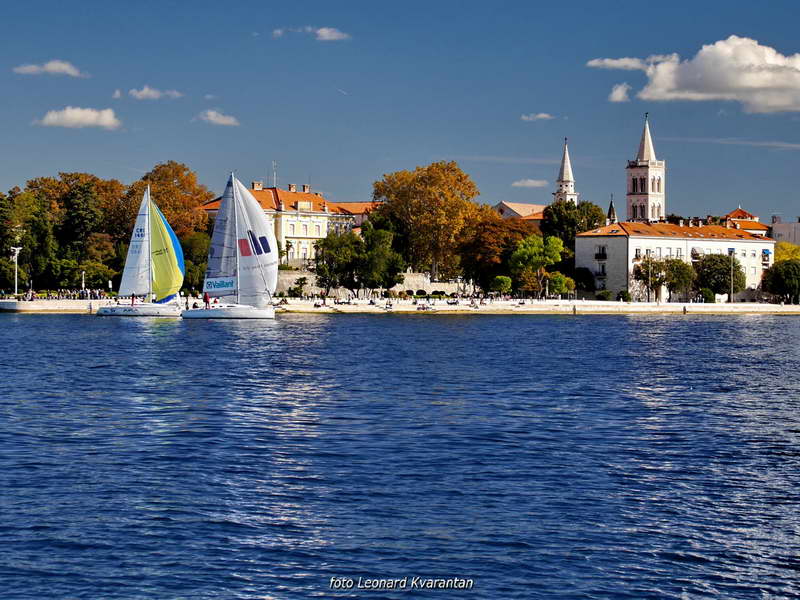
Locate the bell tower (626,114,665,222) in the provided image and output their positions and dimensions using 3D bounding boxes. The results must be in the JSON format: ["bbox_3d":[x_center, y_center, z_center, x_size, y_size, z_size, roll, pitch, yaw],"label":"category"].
[{"bbox_3d":[78.350,-31.020,603.000,8.600,56.000,8.600,0,0,44],"label":"bell tower"}]

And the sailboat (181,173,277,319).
[{"bbox_3d":[-19.190,-6.100,212.000,10.700,16.300,4.000,0,0,6],"label":"sailboat"}]

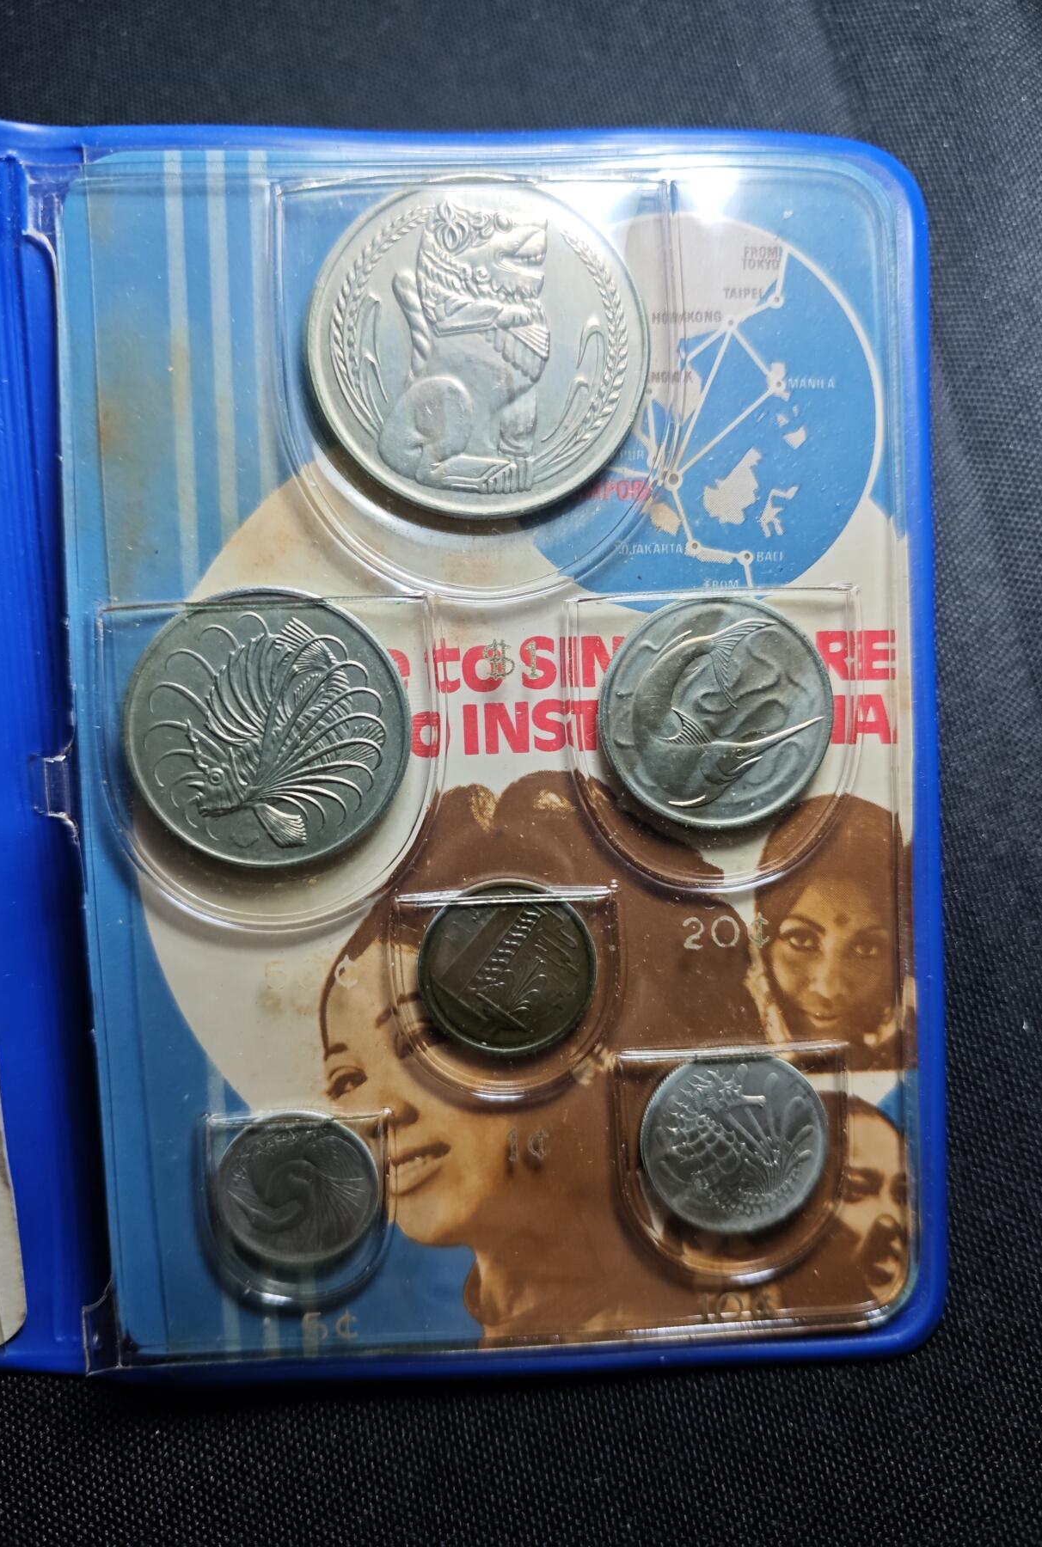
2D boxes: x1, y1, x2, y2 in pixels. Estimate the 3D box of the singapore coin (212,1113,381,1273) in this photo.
[{"bbox_3d":[-0.022,0.042,0.109,0.016,0.001,0.016,-1,93,-2],"label":"singapore coin"}]

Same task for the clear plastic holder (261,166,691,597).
[{"bbox_3d":[-0.004,-0.038,0.107,0.040,0.004,0.041,-1,93,-2],"label":"clear plastic holder"}]

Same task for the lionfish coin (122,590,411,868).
[{"bbox_3d":[-0.025,-0.004,0.107,0.028,0.002,0.028,-1,93,-2],"label":"lionfish coin"}]

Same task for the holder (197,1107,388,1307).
[{"bbox_3d":[-0.023,0.044,0.110,0.018,0.003,0.020,-1,93,-2],"label":"holder"}]

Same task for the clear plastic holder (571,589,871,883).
[{"bbox_3d":[0.020,-0.004,0.109,0.030,0.003,0.031,-1,93,-2],"label":"clear plastic holder"}]

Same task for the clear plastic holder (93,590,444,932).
[{"bbox_3d":[-0.025,-0.001,0.108,0.034,0.004,0.034,-1,93,-2],"label":"clear plastic holder"}]

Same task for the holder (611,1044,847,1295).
[{"bbox_3d":[0.022,0.041,0.111,0.024,0.003,0.025,-1,93,-2],"label":"holder"}]

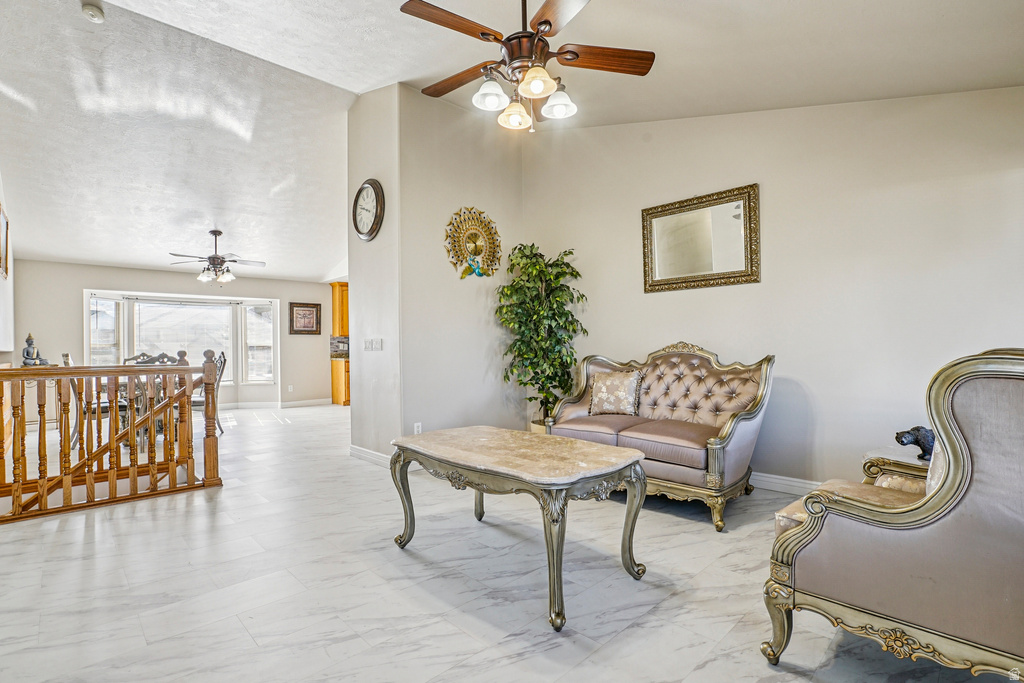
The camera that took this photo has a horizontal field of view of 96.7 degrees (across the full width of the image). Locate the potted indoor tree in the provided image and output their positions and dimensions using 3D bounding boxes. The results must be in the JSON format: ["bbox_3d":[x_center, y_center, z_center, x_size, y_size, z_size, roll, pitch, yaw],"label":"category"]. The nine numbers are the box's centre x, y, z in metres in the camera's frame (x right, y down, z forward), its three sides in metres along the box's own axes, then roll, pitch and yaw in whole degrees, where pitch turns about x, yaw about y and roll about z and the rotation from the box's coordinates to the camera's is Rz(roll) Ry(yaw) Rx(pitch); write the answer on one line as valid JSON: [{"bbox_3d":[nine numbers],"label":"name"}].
[{"bbox_3d":[0.293,0.118,4.499,0.820,2.100,0.770,-1,0,0],"label":"potted indoor tree"}]

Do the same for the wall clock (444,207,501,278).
[{"bbox_3d":[-0.380,-0.997,4.655,0.740,0.740,0.060,0,-1,-44],"label":"wall clock"}]

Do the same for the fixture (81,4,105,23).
[{"bbox_3d":[-3.133,-2.453,3.406,0.135,0.045,0.135,0,-16,-44],"label":"fixture"}]

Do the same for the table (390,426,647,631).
[{"bbox_3d":[-0.012,0.854,2.388,0.785,0.602,1.290,0,-1,-44],"label":"table"}]

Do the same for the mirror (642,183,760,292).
[{"bbox_3d":[1.543,-0.823,3.812,0.965,0.755,0.055,-1,-1,43],"label":"mirror"}]

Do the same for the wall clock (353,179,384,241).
[{"bbox_3d":[-1.410,-1.275,4.442,0.575,0.575,0.070,-1,-1,45],"label":"wall clock"}]

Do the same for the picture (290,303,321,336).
[{"bbox_3d":[-4.025,-0.436,8.872,0.600,0.615,0.035,0,-1,-44],"label":"picture"}]

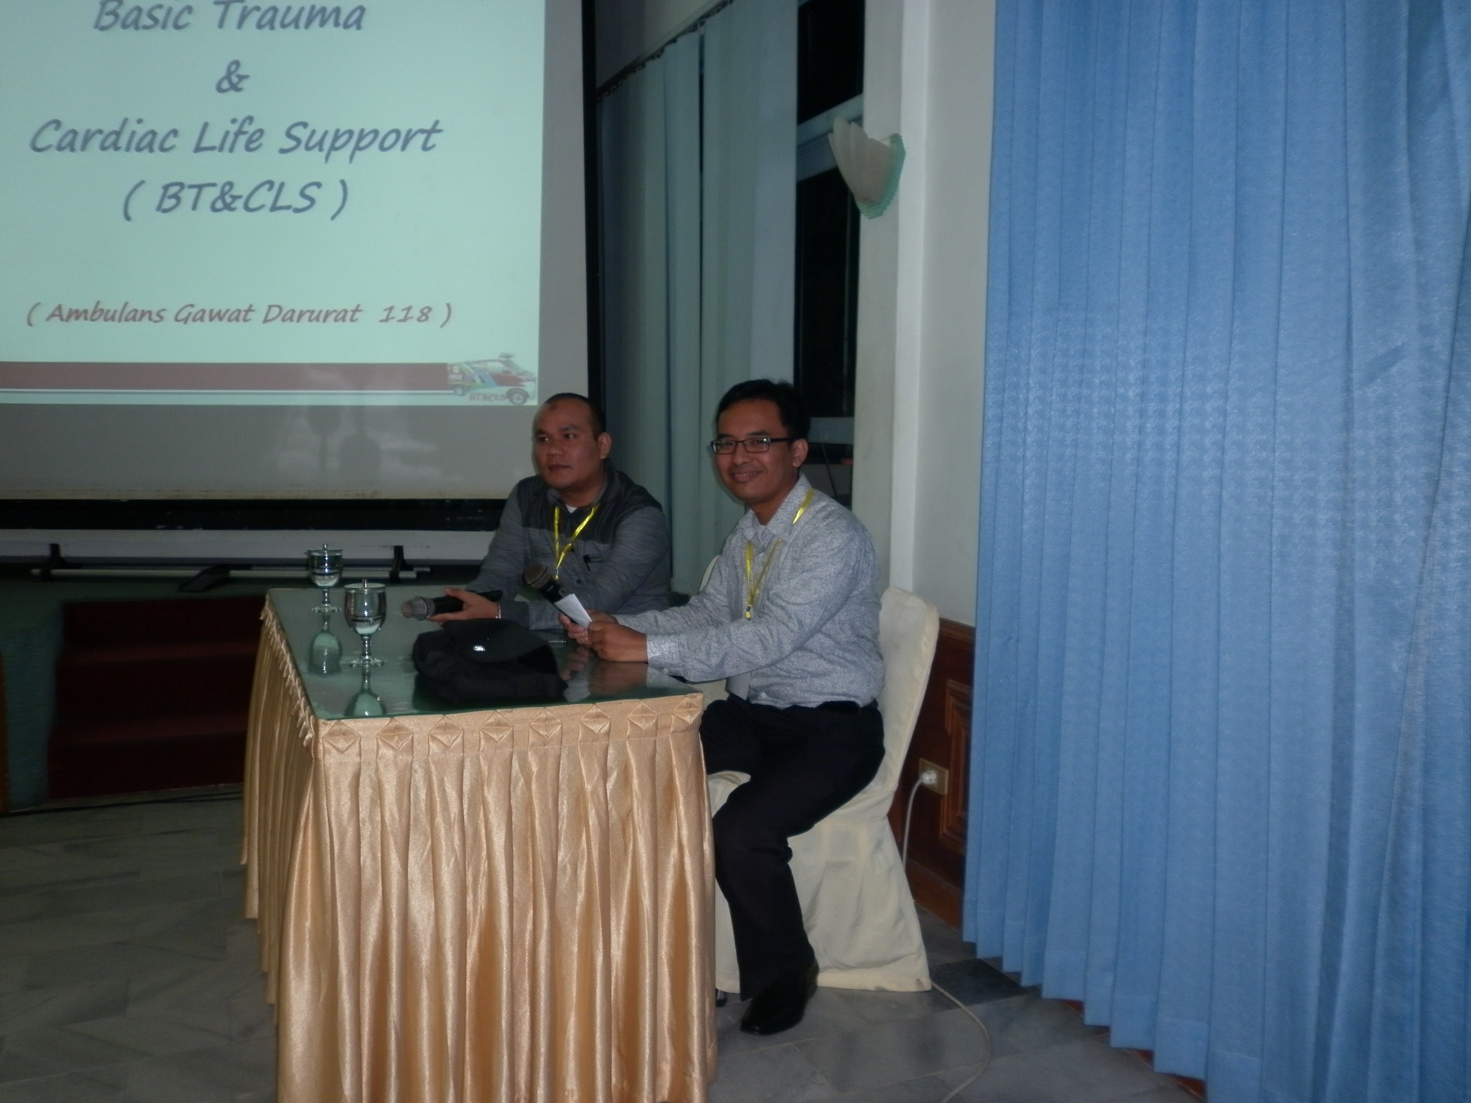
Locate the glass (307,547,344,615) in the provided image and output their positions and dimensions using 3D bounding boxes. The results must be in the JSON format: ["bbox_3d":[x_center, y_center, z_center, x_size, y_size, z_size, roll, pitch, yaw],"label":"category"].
[{"bbox_3d":[-1.037,0.066,3.009,0.088,0.167,0.088,-2,7,-24],"label":"glass"}]

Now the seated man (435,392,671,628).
[{"bbox_3d":[-0.400,0.254,3.040,0.710,1.300,0.520,-5,8,-42],"label":"seated man"}]

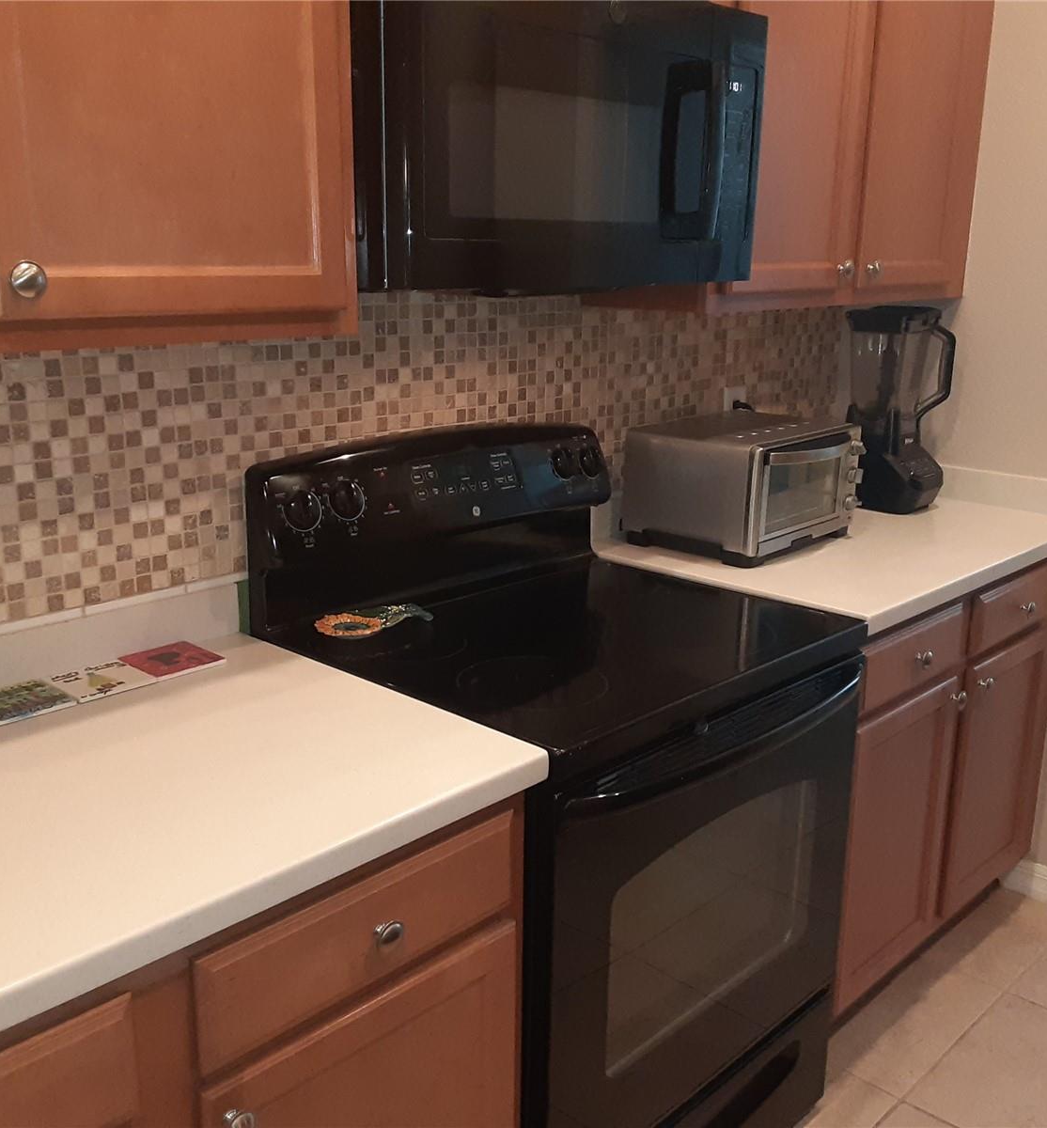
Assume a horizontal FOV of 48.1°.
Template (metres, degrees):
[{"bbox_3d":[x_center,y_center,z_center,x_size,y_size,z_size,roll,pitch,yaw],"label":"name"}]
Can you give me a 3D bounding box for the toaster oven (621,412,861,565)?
[{"bbox_3d":[0.450,-0.158,2.351,0.329,0.233,0.374,14,20,43],"label":"toaster oven"}]

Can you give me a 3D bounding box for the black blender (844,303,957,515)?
[{"bbox_3d":[0.852,-0.356,2.693,0.198,0.444,0.199,14,20,43],"label":"black blender"}]

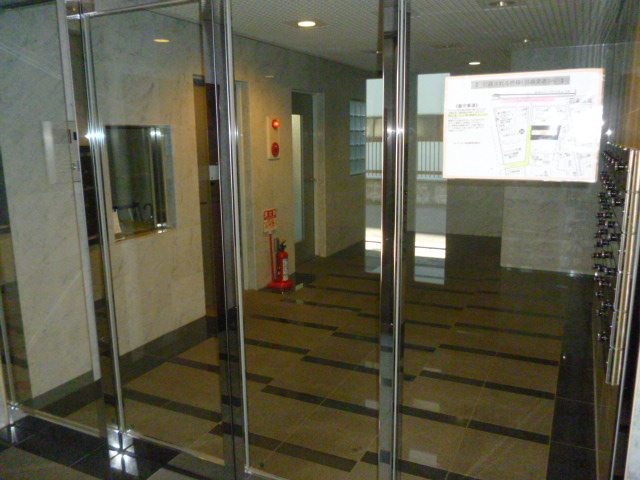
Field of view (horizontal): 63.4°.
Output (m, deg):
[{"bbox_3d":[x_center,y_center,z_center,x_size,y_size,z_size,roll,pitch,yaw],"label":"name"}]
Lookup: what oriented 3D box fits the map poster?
[{"bbox_3d":[0.591,-0.335,1.548,0.436,0.313,0.015,5,12,26],"label":"map poster"}]

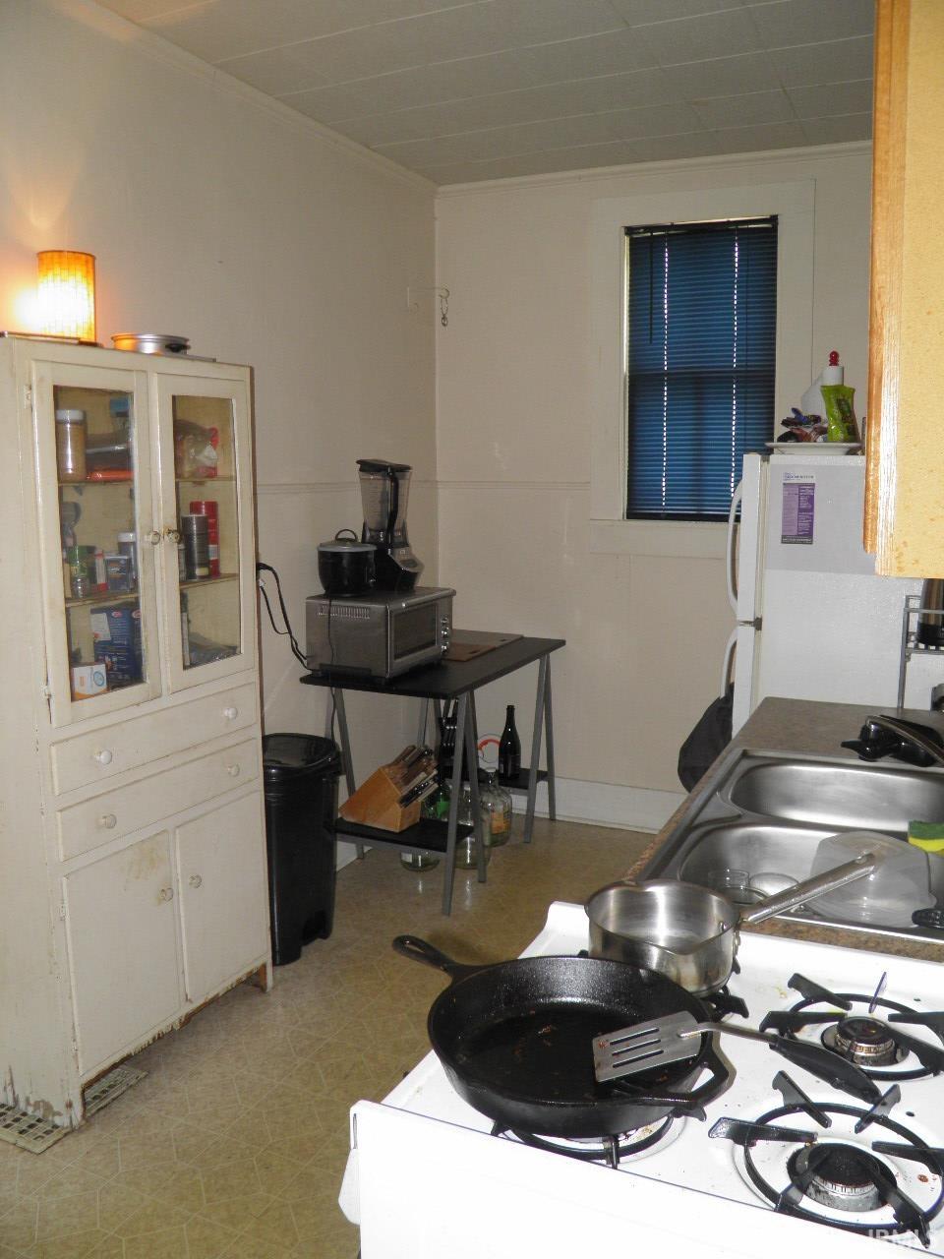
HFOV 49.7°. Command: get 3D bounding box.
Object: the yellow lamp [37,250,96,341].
[{"bbox_3d":[-0.905,-0.729,2.275,0.130,0.216,0.130,4,10,24],"label":"yellow lamp"}]

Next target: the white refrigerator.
[{"bbox_3d":[1.153,0.271,2.909,0.740,1.509,0.710,4,10,24],"label":"white refrigerator"}]

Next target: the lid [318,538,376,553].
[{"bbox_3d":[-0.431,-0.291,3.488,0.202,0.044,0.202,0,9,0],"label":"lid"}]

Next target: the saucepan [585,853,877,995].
[{"bbox_3d":[0.300,0.323,1.181,0.331,0.148,0.181,0,9,0],"label":"saucepan"}]

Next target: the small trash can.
[{"bbox_3d":[-0.568,0.671,3.165,0.310,0.638,0.280,4,10,24],"label":"small trash can"}]

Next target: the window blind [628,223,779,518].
[{"bbox_3d":[0.851,-0.962,3.845,0.541,1.102,0.040,4,10,24],"label":"window blind"}]

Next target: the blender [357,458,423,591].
[{"bbox_3d":[-0.292,-0.361,3.591,0.210,0.455,0.180,6,11,32],"label":"blender"}]

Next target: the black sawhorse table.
[{"bbox_3d":[-0.103,0.488,3.858,0.562,0.781,1.073,4,10,24],"label":"black sawhorse table"}]

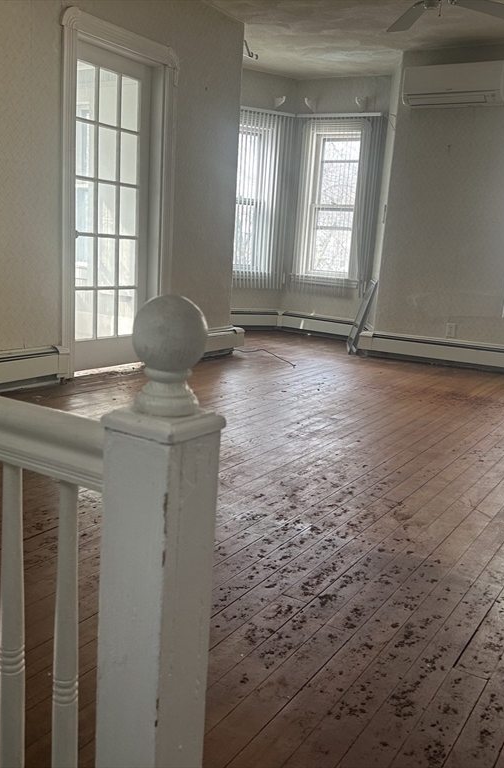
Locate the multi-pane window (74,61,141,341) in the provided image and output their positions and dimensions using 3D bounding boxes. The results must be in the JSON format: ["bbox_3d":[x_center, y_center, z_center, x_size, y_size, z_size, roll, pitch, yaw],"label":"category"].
[{"bbox_3d":[-0.981,-1.169,4.745,0.040,1.733,0.566,10,13,31],"label":"multi-pane window"}]

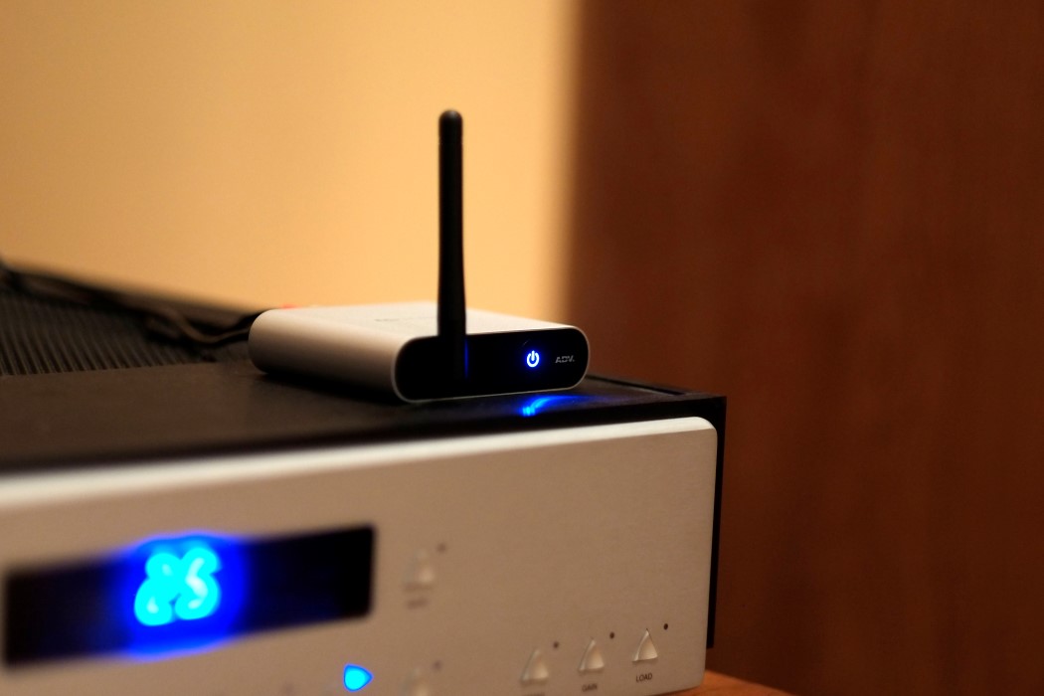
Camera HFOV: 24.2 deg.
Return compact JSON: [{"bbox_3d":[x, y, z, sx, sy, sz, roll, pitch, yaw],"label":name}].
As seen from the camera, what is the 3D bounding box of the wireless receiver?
[{"bbox_3d":[-0.035,-0.040,0.939,0.096,0.109,0.105,-4,10,-40],"label":"wireless receiver"}]

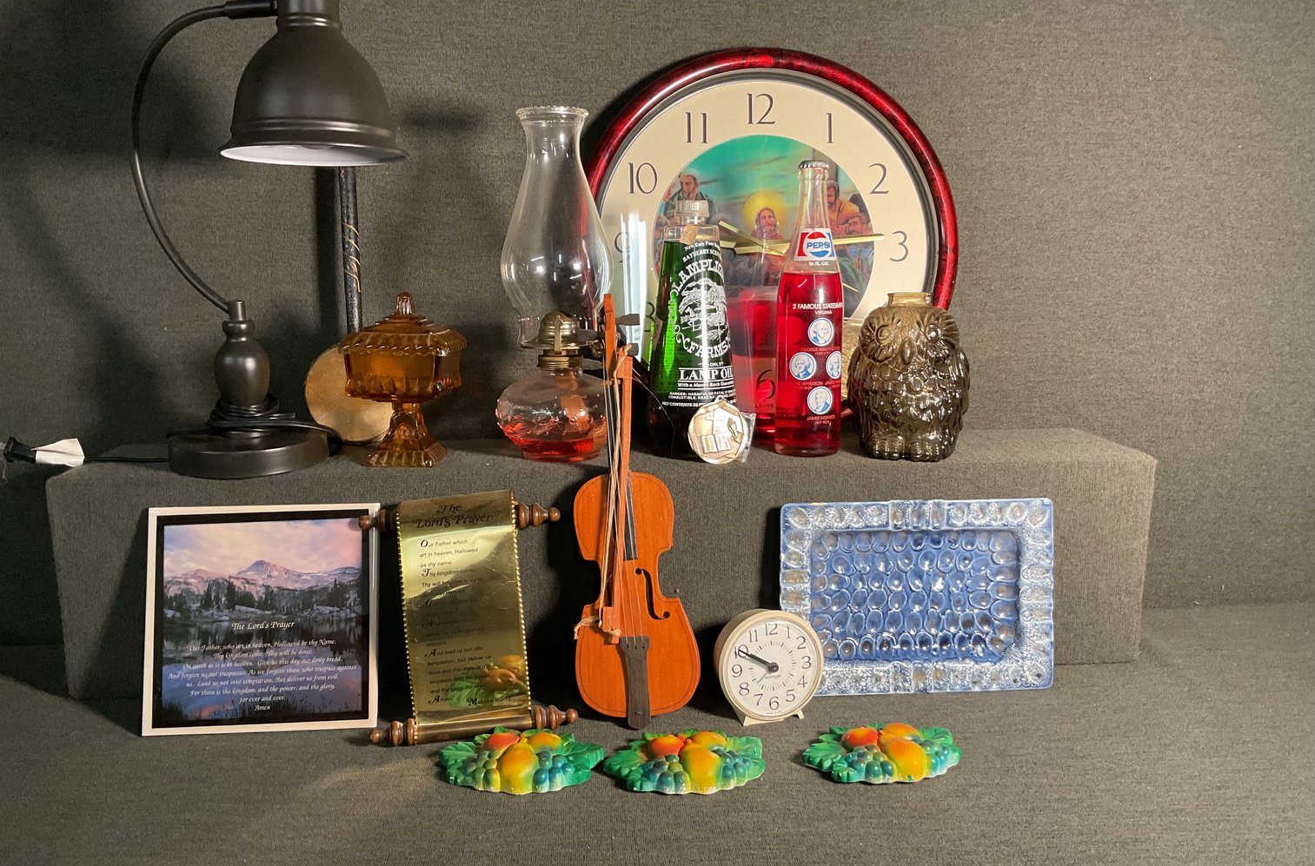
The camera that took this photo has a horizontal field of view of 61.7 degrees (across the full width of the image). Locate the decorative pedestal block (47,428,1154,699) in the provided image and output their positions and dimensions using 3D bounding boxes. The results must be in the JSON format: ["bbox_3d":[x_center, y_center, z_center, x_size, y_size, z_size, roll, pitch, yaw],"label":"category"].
[{"bbox_3d":[-0.042,0.121,1.138,1.035,0.209,0.179,-1,10,-4],"label":"decorative pedestal block"}]

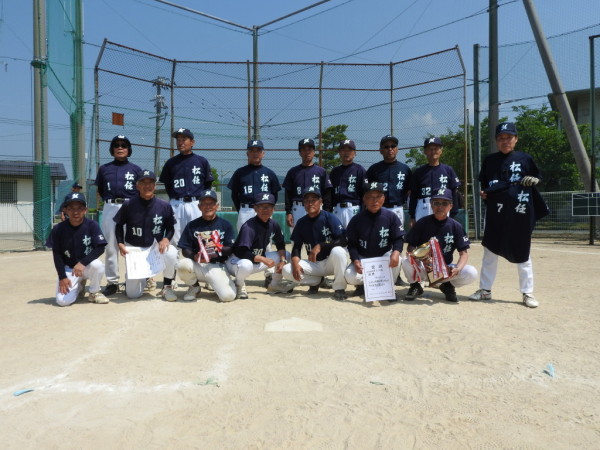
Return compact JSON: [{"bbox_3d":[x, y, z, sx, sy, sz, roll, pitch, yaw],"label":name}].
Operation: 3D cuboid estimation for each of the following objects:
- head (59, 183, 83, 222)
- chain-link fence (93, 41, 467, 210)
[{"bbox_3d":[-2.170,-0.170,4.650,0.220,0.320,0.250,-1,1,-22],"label":"head"},{"bbox_3d":[-0.420,-2.280,13.800,9.900,4.950,2.050,0,1,-4],"label":"chain-link fence"}]

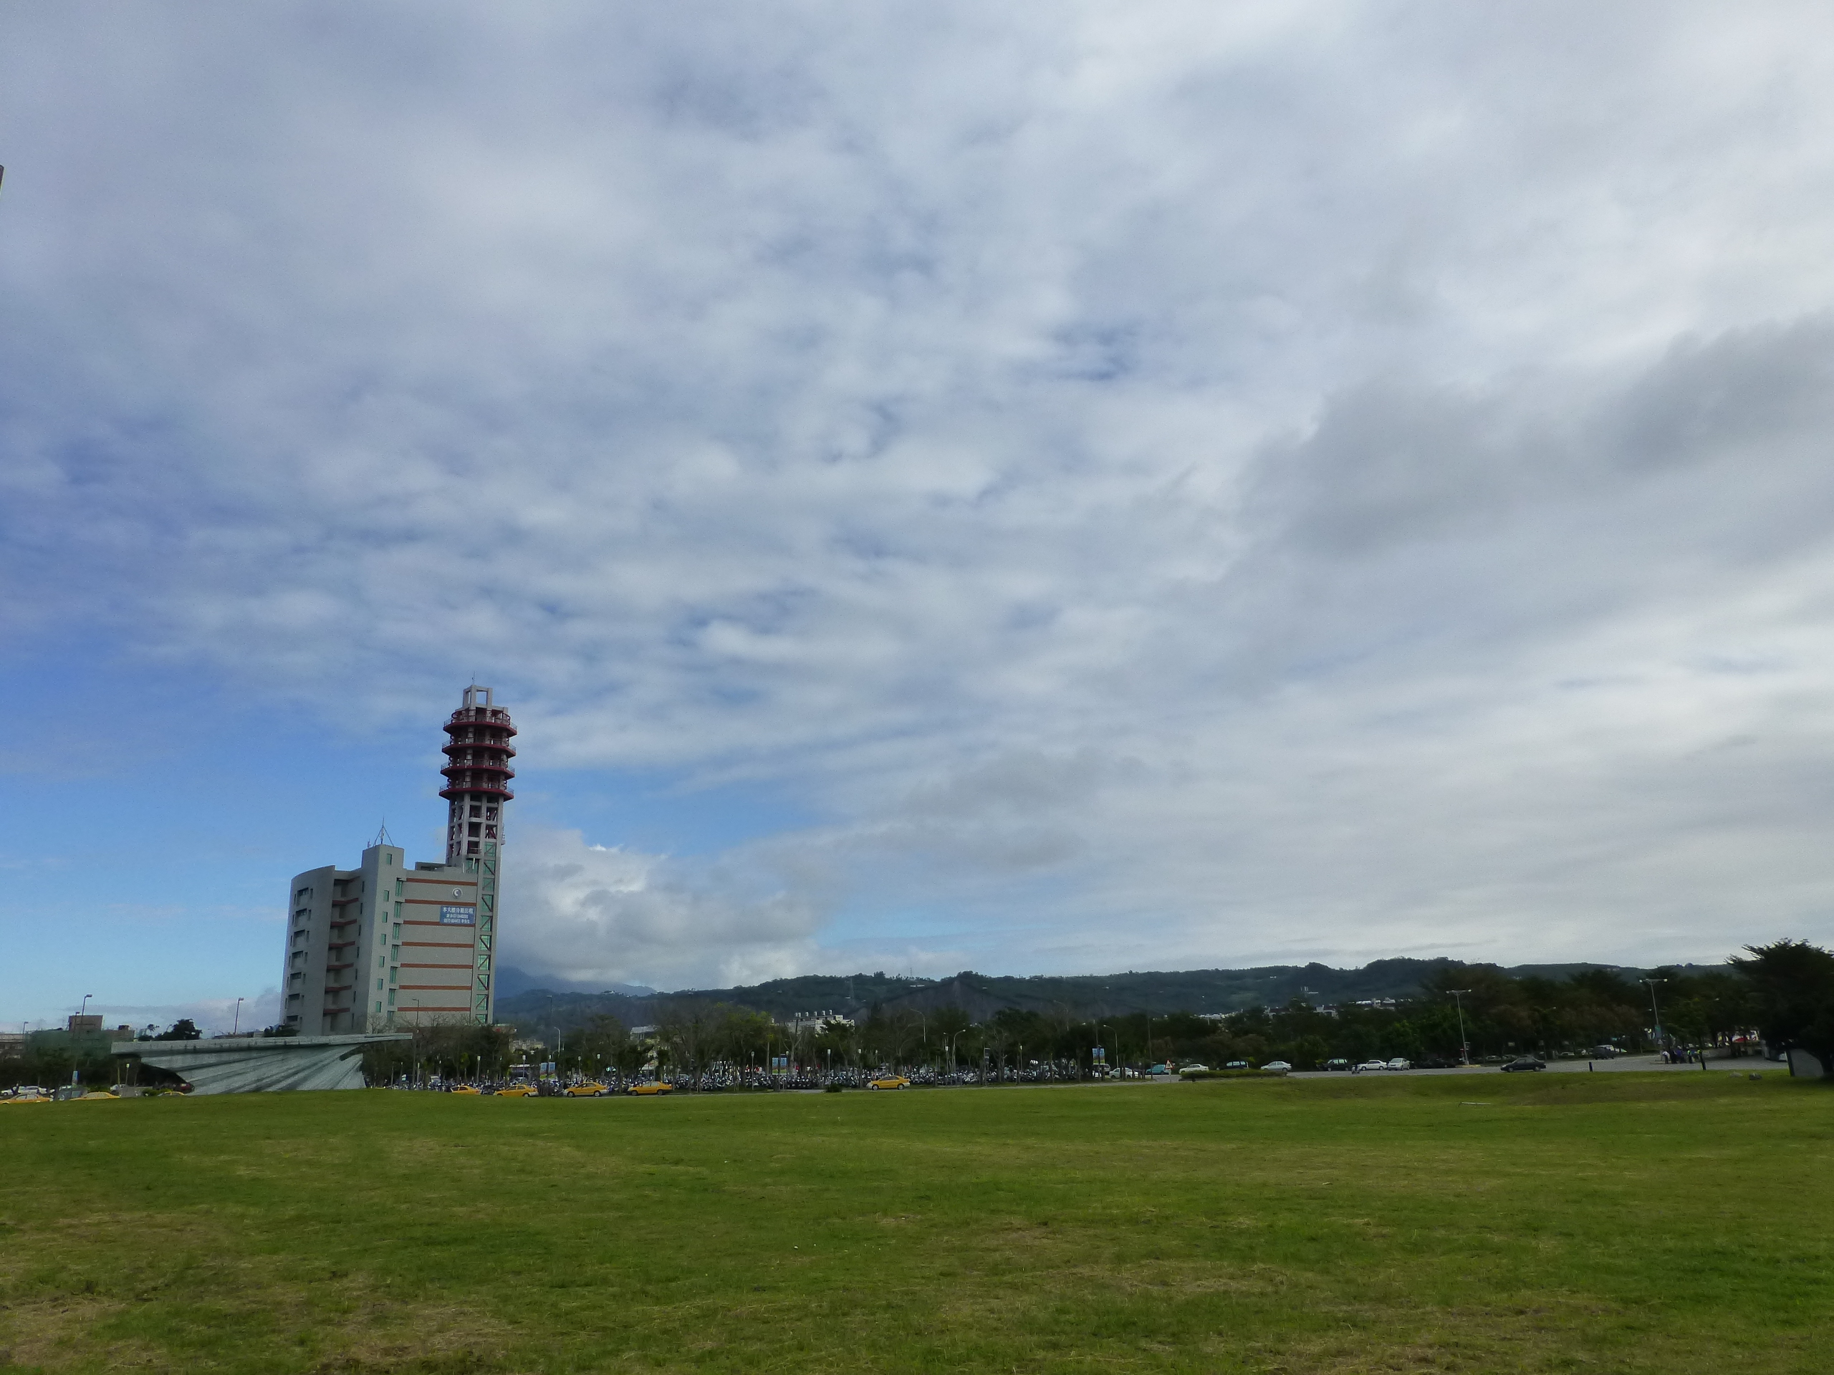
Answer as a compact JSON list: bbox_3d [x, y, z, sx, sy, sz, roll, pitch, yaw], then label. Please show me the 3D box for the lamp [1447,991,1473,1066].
[{"bbox_3d":[74.560,46.620,174.000,3.400,10.040,3.000,-11,-19,31],"label":"lamp"}]

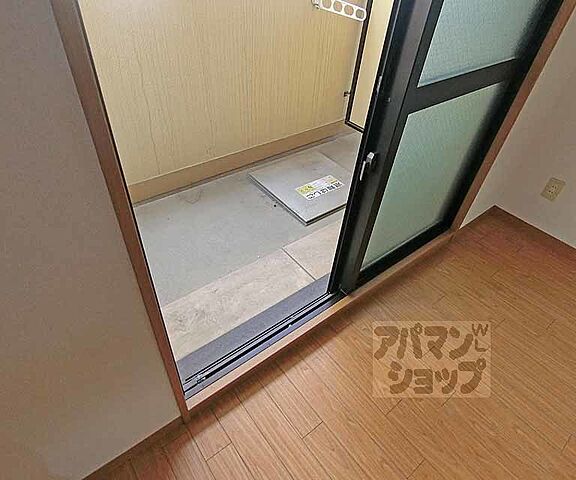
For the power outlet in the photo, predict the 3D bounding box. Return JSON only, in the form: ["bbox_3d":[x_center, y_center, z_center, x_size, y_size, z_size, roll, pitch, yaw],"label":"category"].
[{"bbox_3d":[1.477,-0.280,1.838,0.010,0.118,0.070,-24,49,-31],"label":"power outlet"}]

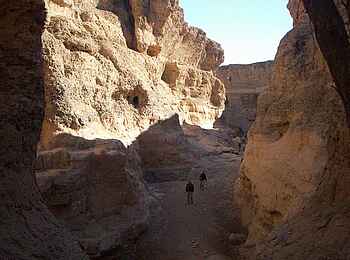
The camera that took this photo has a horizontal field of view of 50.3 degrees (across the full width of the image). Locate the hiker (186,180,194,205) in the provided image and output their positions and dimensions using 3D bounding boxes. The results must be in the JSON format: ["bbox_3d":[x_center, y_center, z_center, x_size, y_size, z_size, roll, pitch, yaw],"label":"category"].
[{"bbox_3d":[1.100,4.460,26.500,0.550,1.730,0.360,0,3,0],"label":"hiker"}]

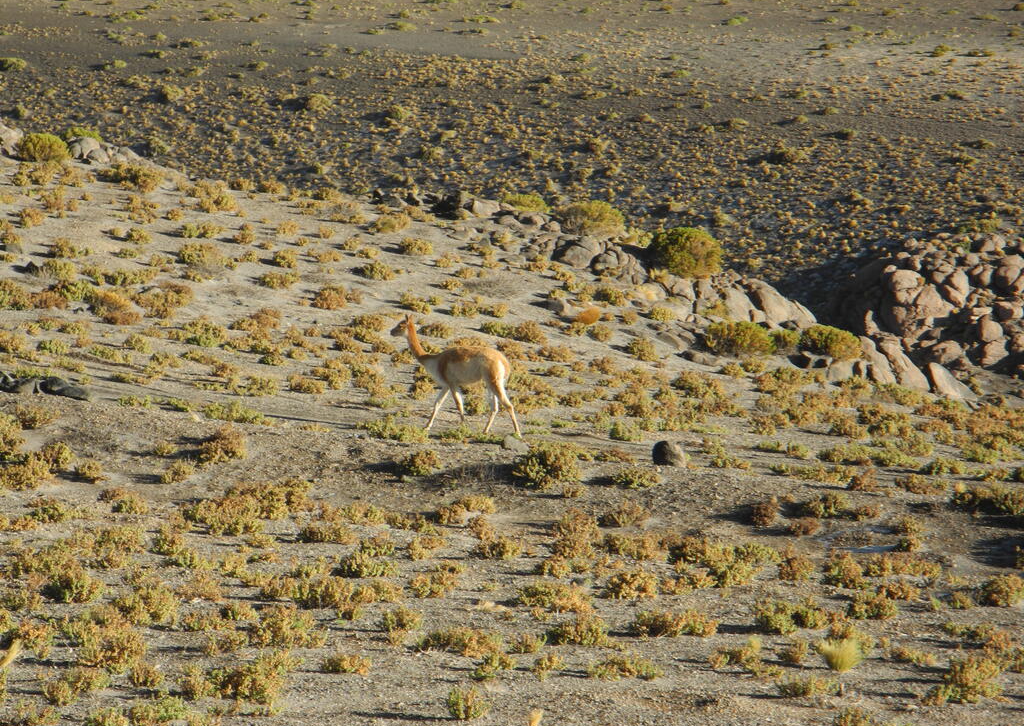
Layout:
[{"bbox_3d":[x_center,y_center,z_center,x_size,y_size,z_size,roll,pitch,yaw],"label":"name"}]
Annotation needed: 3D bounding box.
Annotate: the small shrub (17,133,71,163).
[{"bbox_3d":[-6.638,-3.060,84.000,0.740,0.370,0.660,0,6,0],"label":"small shrub"}]

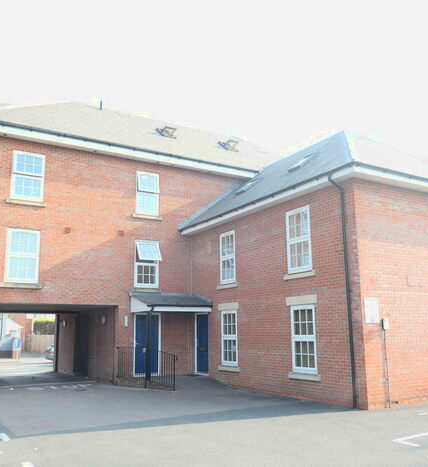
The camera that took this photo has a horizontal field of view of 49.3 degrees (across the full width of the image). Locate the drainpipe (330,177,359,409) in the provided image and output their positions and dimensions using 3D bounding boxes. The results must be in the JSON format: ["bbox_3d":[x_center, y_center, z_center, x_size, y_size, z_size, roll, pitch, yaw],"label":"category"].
[{"bbox_3d":[2.914,1.205,10.606,0.420,5.280,0.095,6,-12,-31],"label":"drainpipe"}]

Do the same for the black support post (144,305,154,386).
[{"bbox_3d":[-1.996,3.475,14.418,0.130,2.350,0.130,6,-13,-29],"label":"black support post"}]

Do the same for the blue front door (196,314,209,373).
[{"bbox_3d":[-0.381,3.839,16.315,0.080,2.020,0.920,6,-12,-31],"label":"blue front door"}]

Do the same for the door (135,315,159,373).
[{"bbox_3d":[-2.309,3.807,16.068,0.930,2.020,0.080,6,-12,-31],"label":"door"}]

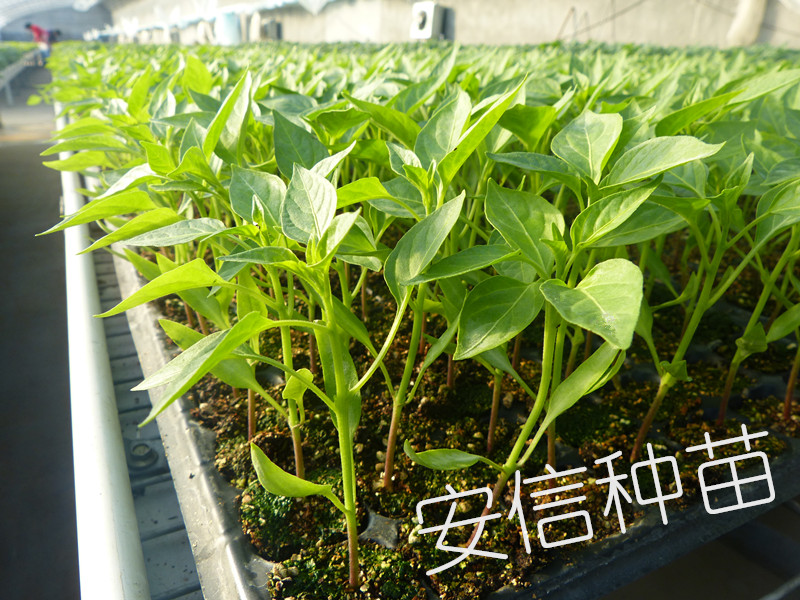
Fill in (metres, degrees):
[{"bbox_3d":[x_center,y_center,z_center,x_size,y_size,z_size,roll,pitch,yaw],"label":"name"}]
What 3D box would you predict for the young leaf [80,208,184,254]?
[{"bbox_3d":[-0.120,-0.031,0.270,0.046,0.010,0.022,-25,38,-31],"label":"young leaf"}]

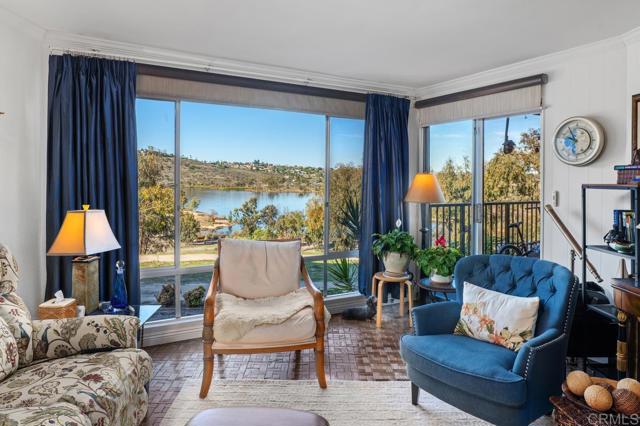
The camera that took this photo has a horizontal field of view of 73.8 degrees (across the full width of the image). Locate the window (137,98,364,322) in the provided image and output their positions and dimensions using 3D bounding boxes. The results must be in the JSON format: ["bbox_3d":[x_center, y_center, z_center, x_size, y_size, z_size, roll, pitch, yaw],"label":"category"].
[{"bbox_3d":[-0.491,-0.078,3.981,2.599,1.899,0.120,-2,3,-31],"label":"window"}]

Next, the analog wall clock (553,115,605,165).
[{"bbox_3d":[2.070,-0.573,3.410,0.065,0.370,0.370,-2,4,-34],"label":"analog wall clock"}]

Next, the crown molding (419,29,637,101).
[{"bbox_3d":[1.667,-1.329,4.004,0.090,0.110,2.150,-2,4,-34],"label":"crown molding"}]

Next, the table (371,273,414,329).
[{"bbox_3d":[0.695,0.831,4.130,0.370,0.450,0.370,0,4,0],"label":"table"}]

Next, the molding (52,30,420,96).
[{"bbox_3d":[-0.420,-1.326,3.963,3.570,0.110,0.090,-2,4,-30],"label":"molding"}]

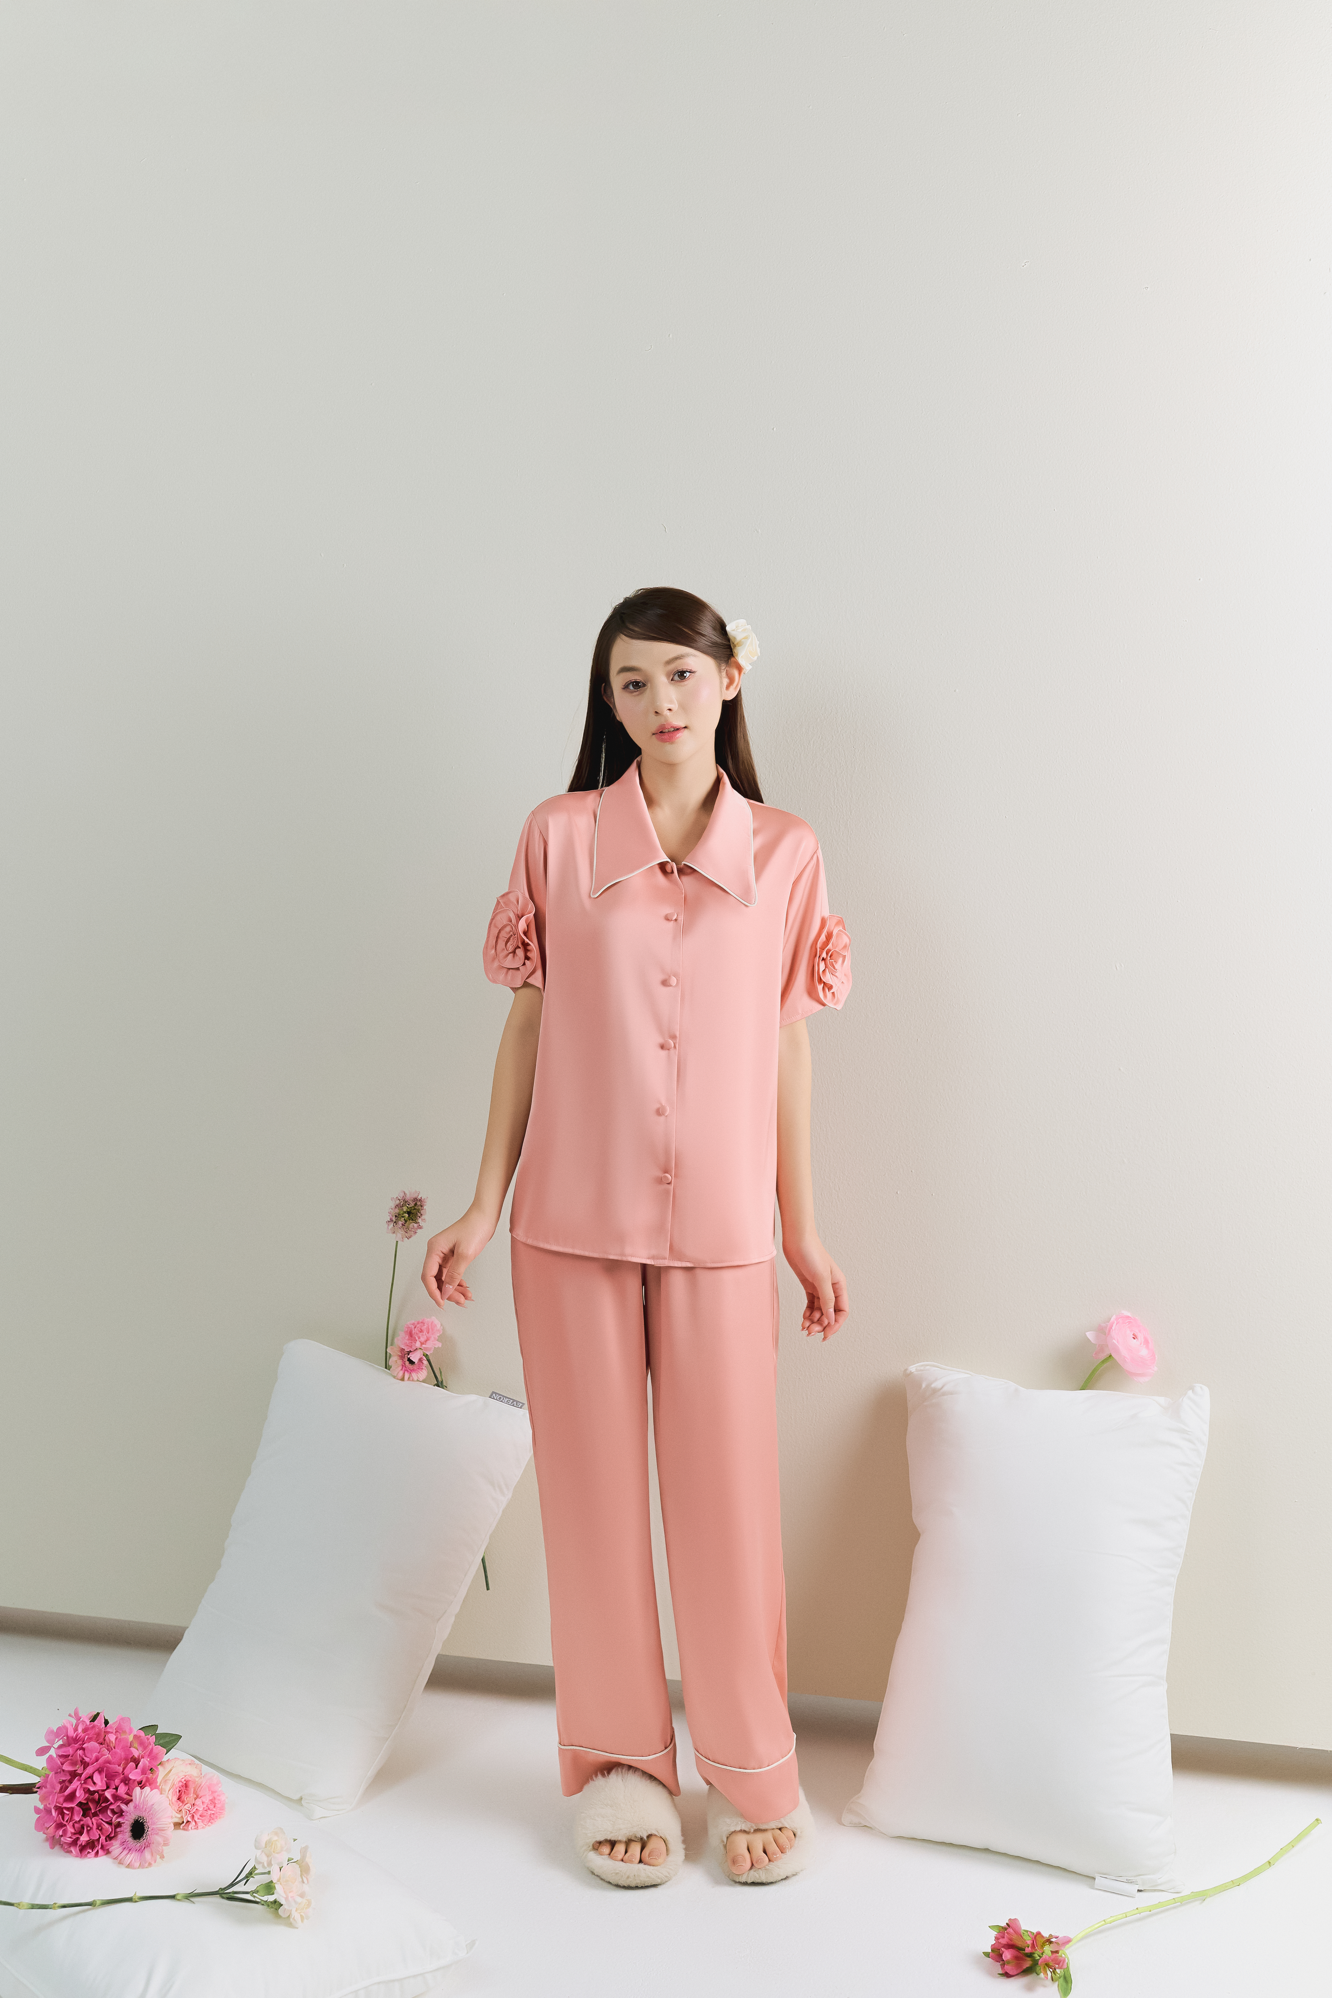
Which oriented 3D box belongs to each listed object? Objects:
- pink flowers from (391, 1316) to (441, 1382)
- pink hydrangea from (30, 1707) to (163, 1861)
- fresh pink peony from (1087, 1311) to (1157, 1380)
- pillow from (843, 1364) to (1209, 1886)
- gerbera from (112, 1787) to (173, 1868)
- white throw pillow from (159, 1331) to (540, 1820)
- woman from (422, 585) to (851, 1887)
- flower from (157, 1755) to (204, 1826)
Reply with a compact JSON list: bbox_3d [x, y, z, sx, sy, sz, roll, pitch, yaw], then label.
[{"bbox_3d":[-0.399,0.563,3.120,0.083,0.104,0.080,0,3,6],"label":"pink flowers"},{"bbox_3d":[-0.715,0.991,2.450,0.165,0.175,0.165,-2,1,-27],"label":"pink hydrangea"},{"bbox_3d":[0.664,0.502,2.820,0.090,0.090,0.075,-3,-13,-39],"label":"fresh pink peony"},{"bbox_3d":[0.510,0.836,2.693,0.440,0.655,0.170,2,-31,18],"label":"pillow"},{"bbox_3d":[-0.641,1.015,2.380,0.040,0.100,0.100,-22,-12,40],"label":"gerbera"},{"bbox_3d":[-0.510,0.837,2.906,0.410,0.165,0.640,12,52,17],"label":"white throw pillow"},{"bbox_3d":[-0.039,0.300,2.582,0.560,1.670,0.320,0,4,-3],"label":"woman"},{"bbox_3d":[-0.627,1.020,2.500,0.070,0.090,0.085,-20,-11,41],"label":"flower"}]

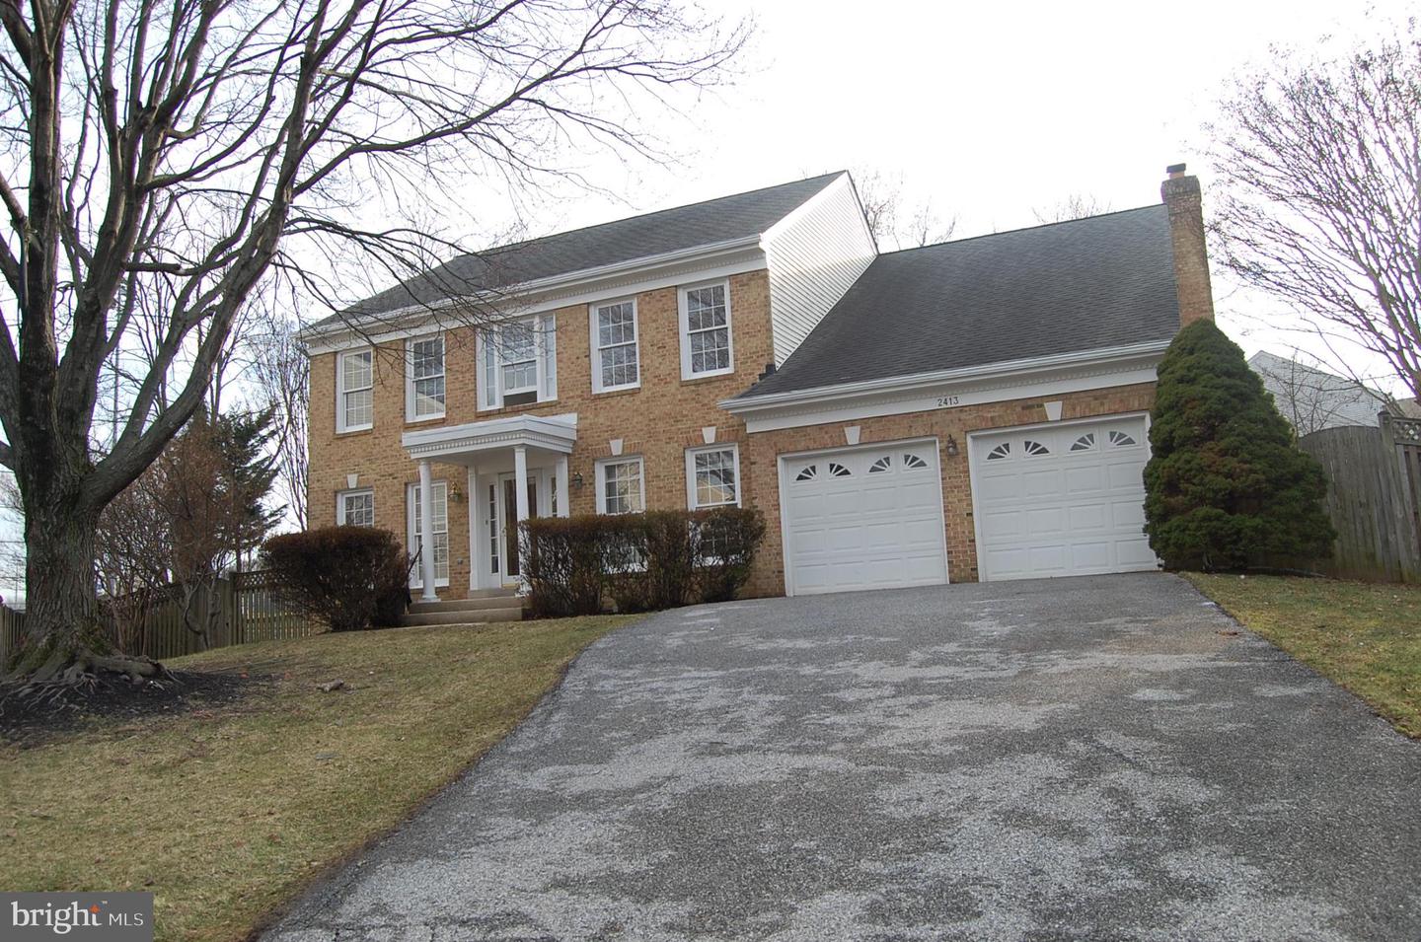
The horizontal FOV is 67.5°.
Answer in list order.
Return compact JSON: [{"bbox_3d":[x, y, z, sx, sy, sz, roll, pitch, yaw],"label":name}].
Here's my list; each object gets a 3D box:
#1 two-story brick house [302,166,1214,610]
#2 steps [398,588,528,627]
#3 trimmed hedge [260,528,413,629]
[{"bbox_3d":[1.297,-1.743,22.223,16.850,9.150,12.000,-6,-8,24],"label":"two-story brick house"},{"bbox_3d":[-3.705,2.270,18.002,2.470,0.610,1.870,-6,-8,24],"label":"steps"},{"bbox_3d":[-6.479,1.901,18.594,2.320,1.820,1.450,-6,-8,24],"label":"trimmed hedge"}]

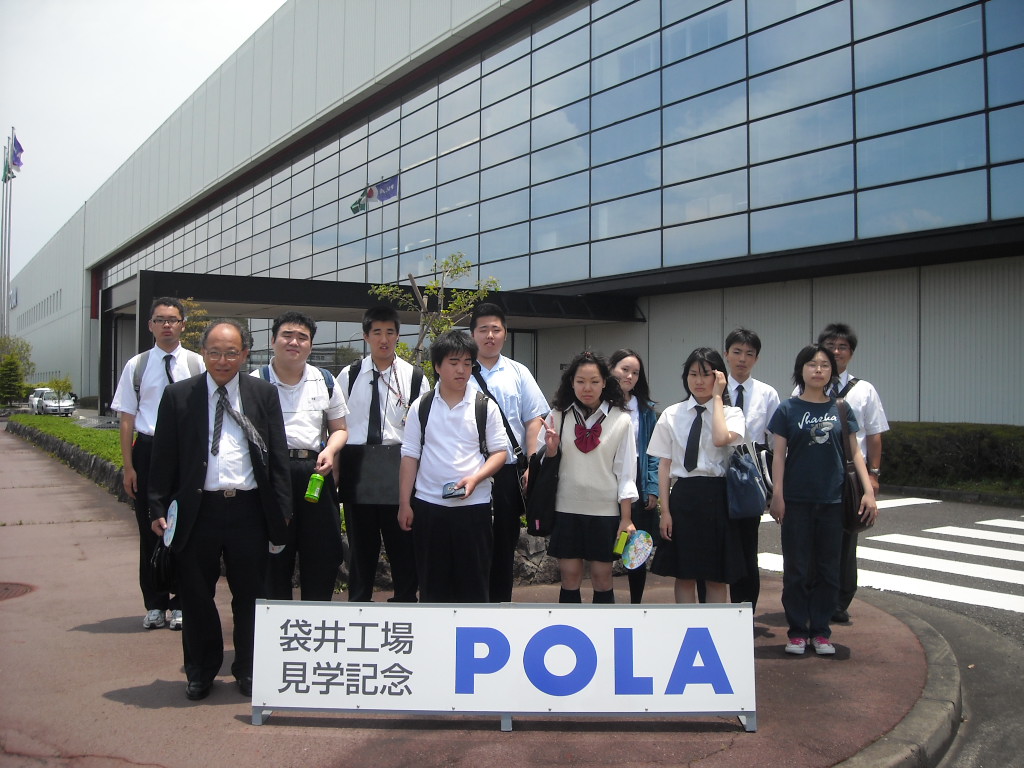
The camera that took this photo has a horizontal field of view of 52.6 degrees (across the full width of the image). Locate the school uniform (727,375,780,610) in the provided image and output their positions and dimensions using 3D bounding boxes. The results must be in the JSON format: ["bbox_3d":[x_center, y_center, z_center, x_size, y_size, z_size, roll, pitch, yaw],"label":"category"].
[{"bbox_3d":[1.225,0.619,5.600,0.460,1.370,0.290,0,0,6],"label":"school uniform"}]

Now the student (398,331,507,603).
[{"bbox_3d":[-0.271,0.549,4.824,0.500,1.590,0.400,0,0,-2],"label":"student"}]

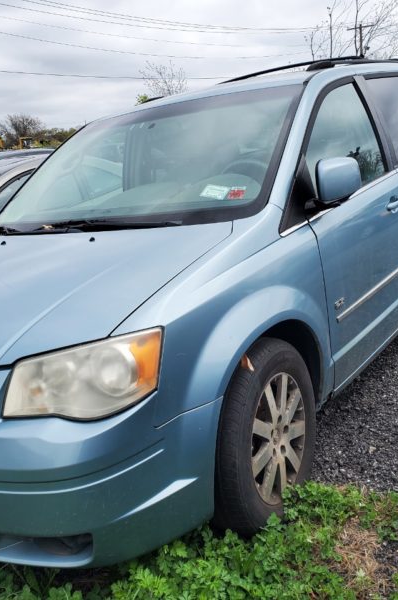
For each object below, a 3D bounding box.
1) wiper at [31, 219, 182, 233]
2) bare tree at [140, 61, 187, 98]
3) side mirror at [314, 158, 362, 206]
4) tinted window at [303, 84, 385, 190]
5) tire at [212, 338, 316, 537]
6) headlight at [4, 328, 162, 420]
[{"bbox_3d":[-0.412,-0.316,2.552,0.948,0.060,0.070,5,19,43],"label":"wiper"},{"bbox_3d":[-3.840,-21.797,65.000,5.200,8.500,5.200,-5,16,0],"label":"bare tree"},{"bbox_3d":[0.539,-0.457,2.269,0.210,0.185,0.140,1,17,36],"label":"side mirror"},{"bbox_3d":[0.633,-0.736,2.706,0.060,0.510,0.900,-18,5,39],"label":"tinted window"},{"bbox_3d":[0.218,0.489,2.229,0.230,0.710,0.700,1,17,32],"label":"tire"},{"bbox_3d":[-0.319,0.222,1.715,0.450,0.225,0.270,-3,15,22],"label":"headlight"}]

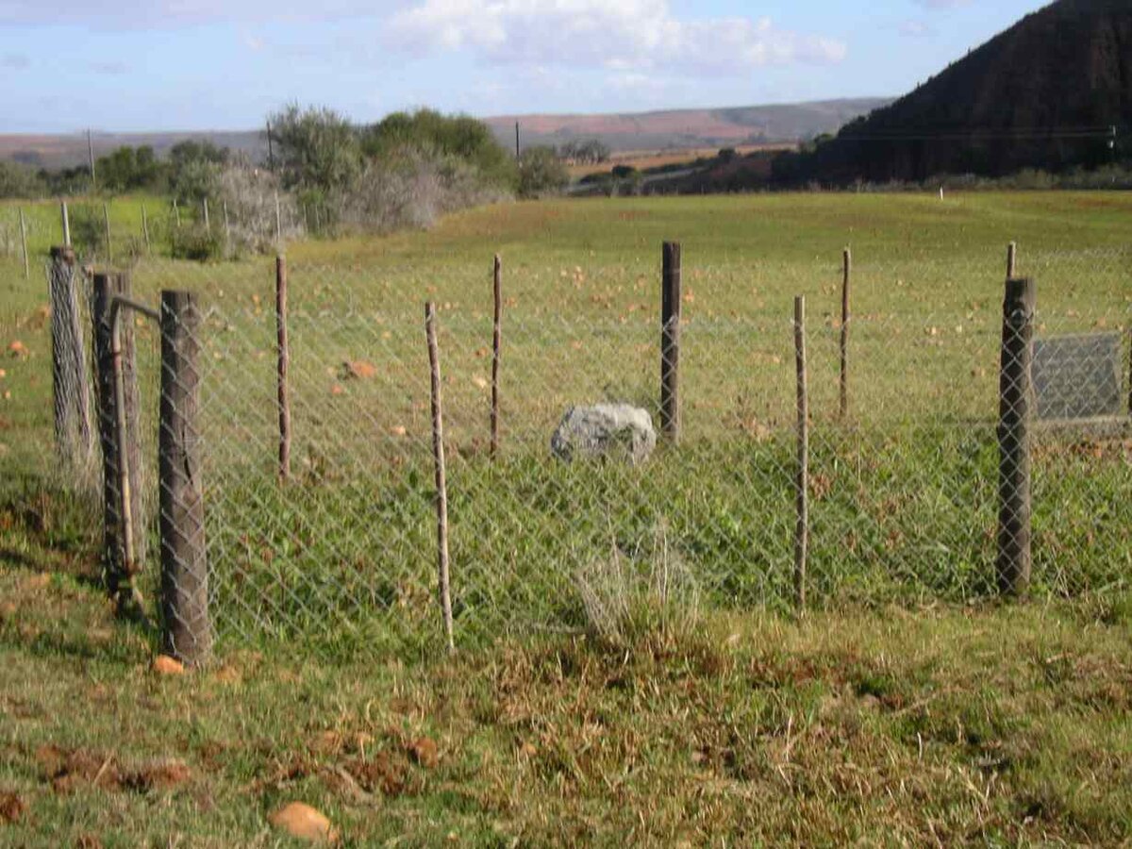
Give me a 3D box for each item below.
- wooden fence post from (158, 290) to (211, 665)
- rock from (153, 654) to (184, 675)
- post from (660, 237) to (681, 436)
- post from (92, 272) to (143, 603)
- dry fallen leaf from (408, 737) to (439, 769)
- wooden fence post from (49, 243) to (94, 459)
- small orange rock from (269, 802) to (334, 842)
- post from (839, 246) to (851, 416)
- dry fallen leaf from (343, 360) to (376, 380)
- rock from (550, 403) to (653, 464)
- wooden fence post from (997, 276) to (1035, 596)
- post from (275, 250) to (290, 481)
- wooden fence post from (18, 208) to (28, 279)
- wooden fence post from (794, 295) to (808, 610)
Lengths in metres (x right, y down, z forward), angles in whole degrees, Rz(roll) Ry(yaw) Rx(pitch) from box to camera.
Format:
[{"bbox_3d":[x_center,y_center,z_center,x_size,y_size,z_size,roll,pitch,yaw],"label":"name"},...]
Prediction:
[{"bbox_3d":[-1.285,0.177,5.837,0.142,1.260,0.142,-1,8,-13],"label":"wooden fence post"},{"bbox_3d":[-1.306,0.791,5.700,0.103,0.065,0.085,0,8,0],"label":"rock"},{"bbox_3d":[0.622,-0.479,10.316,0.110,1.203,0.110,0,8,0],"label":"post"},{"bbox_3d":[-1.740,0.046,6.743,0.145,1.273,0.145,-2,8,-15],"label":"post"},{"bbox_3d":[-0.395,0.912,4.820,0.080,0.070,0.060,0,8,0],"label":"dry fallen leaf"},{"bbox_3d":[-2.612,-0.342,9.117,0.150,1.181,0.150,-1,8,0],"label":"wooden fence post"},{"bbox_3d":[-0.658,0.986,4.297,0.160,0.085,0.125,0,8,0],"label":"small orange rock"},{"bbox_3d":[1.928,-0.630,11.959,0.055,1.191,0.055,1,8,9],"label":"post"},{"bbox_3d":[-1.752,-0.472,14.654,0.280,0.145,0.240,-1,8,-7],"label":"dry fallen leaf"},{"bbox_3d":[0.209,0.042,9.685,0.575,0.340,0.440,0,8,0],"label":"rock"},{"bbox_3d":[1.774,0.049,6.801,0.130,1.252,0.130,1,8,15],"label":"wooden fence post"},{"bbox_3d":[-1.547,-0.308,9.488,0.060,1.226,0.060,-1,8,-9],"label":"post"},{"bbox_3d":[-9.501,-3.168,30.412,0.060,1.256,0.060,-4,8,0],"label":"wooden fence post"},{"bbox_3d":[0.859,0.118,6.348,0.042,1.179,0.042,-1,8,0],"label":"wooden fence post"}]

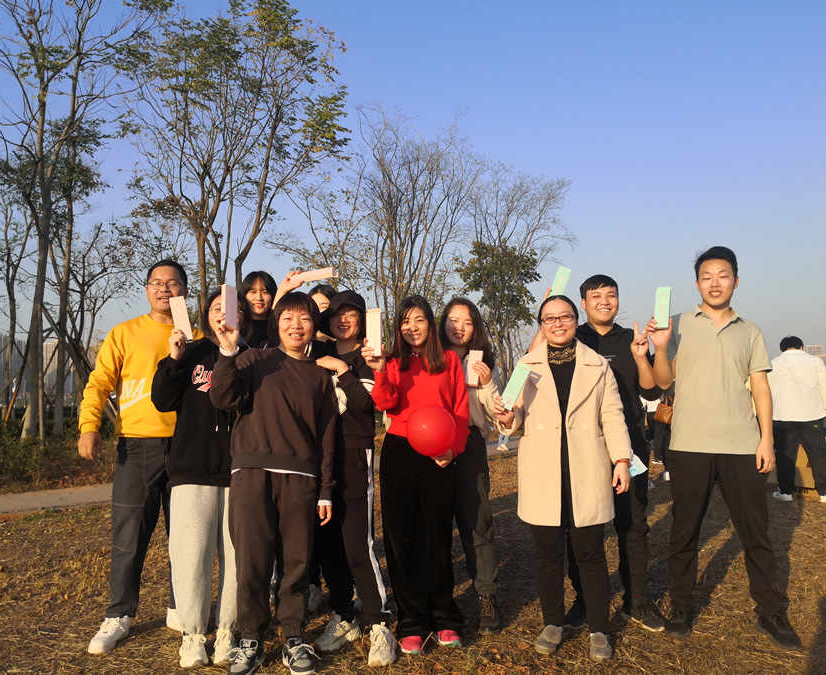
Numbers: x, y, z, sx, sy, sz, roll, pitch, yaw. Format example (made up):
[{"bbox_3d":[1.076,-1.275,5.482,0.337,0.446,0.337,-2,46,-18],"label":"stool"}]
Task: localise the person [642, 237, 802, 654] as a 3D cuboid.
[{"bbox_3d":[1.455,0.474,3.323,0.630,1.819,0.500,-1,-5,10],"label":"person"}]

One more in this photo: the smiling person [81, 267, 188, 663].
[{"bbox_3d":[-1.300,0.503,3.348,0.522,1.766,0.500,0,-5,0],"label":"smiling person"}]

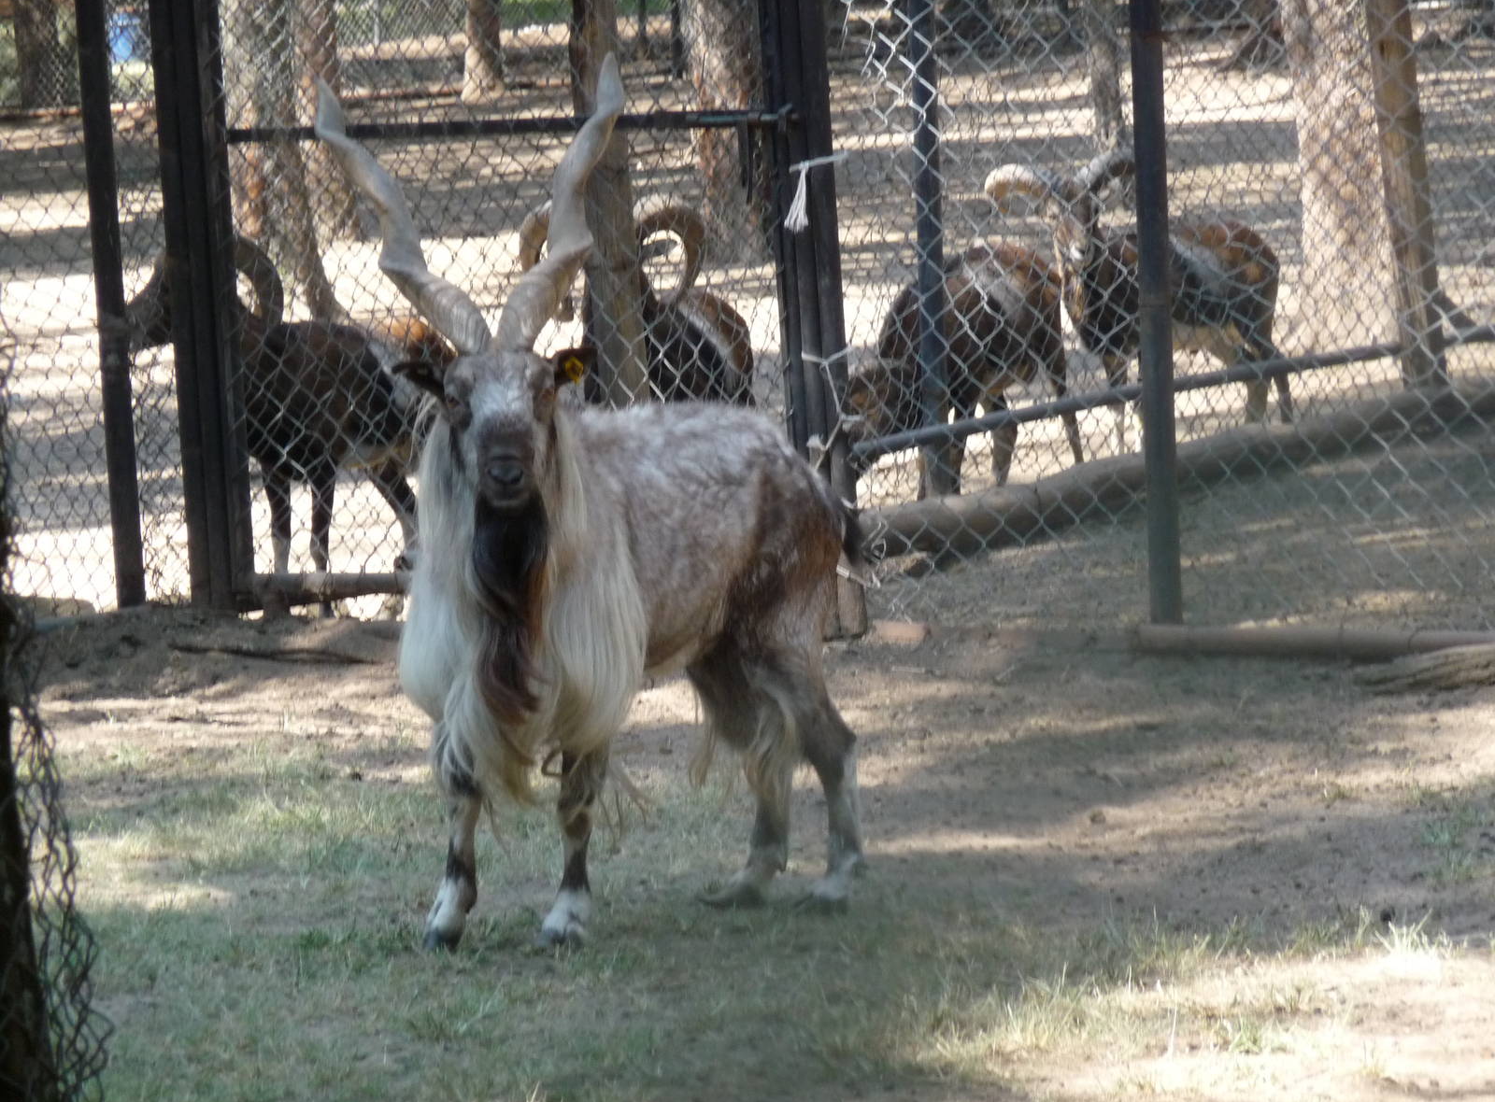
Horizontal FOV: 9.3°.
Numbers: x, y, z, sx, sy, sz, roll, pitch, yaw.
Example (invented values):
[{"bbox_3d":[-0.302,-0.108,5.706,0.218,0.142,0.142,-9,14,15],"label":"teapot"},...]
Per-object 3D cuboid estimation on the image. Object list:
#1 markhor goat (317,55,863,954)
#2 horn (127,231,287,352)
[{"bbox_3d":[-0.263,-0.104,16.800,0.500,1.600,1.120,2,7,42],"label":"markhor goat"},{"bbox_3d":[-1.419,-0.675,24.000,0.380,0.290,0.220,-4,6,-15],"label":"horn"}]

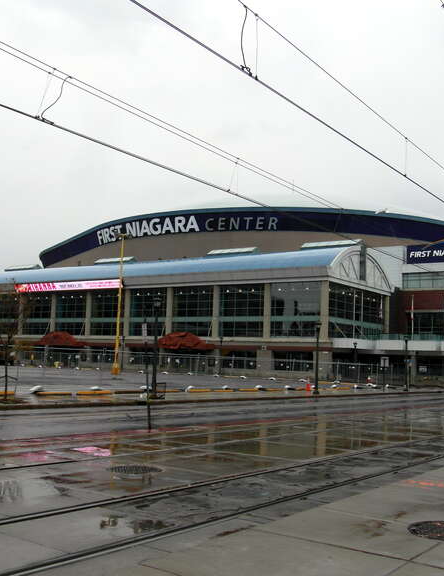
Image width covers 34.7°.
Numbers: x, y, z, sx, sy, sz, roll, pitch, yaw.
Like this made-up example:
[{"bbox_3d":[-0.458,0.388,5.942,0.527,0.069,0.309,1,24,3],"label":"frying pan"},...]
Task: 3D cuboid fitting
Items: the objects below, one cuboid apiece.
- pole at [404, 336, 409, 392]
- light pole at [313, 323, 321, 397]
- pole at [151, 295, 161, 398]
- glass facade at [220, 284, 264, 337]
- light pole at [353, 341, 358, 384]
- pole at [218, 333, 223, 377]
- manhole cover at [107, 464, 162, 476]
[{"bbox_3d":[13.527,5.574,52.000,0.380,4.100,0.380,1,-6,10],"label":"pole"},{"bbox_3d":[6.095,4.525,45.310,0.400,4.500,0.400,-3,-8,35],"label":"light pole"},{"bbox_3d":[-2.933,2.681,31.669,0.400,4.500,0.400,2,-6,0],"label":"pole"},{"bbox_3d":[2.984,3.318,103.339,7.840,7.650,0.400,-2,-8,37],"label":"glass facade"},{"bbox_3d":[14.841,8.351,78.898,0.400,4.500,0.400,-3,-8,35],"label":"light pole"},{"bbox_3d":[-0.077,8.135,84.500,0.400,4.500,0.400,-3,-8,35],"label":"pole"},{"bbox_3d":[-1.291,2.710,10.464,0.850,0.040,0.850,2,-6,0],"label":"manhole cover"}]

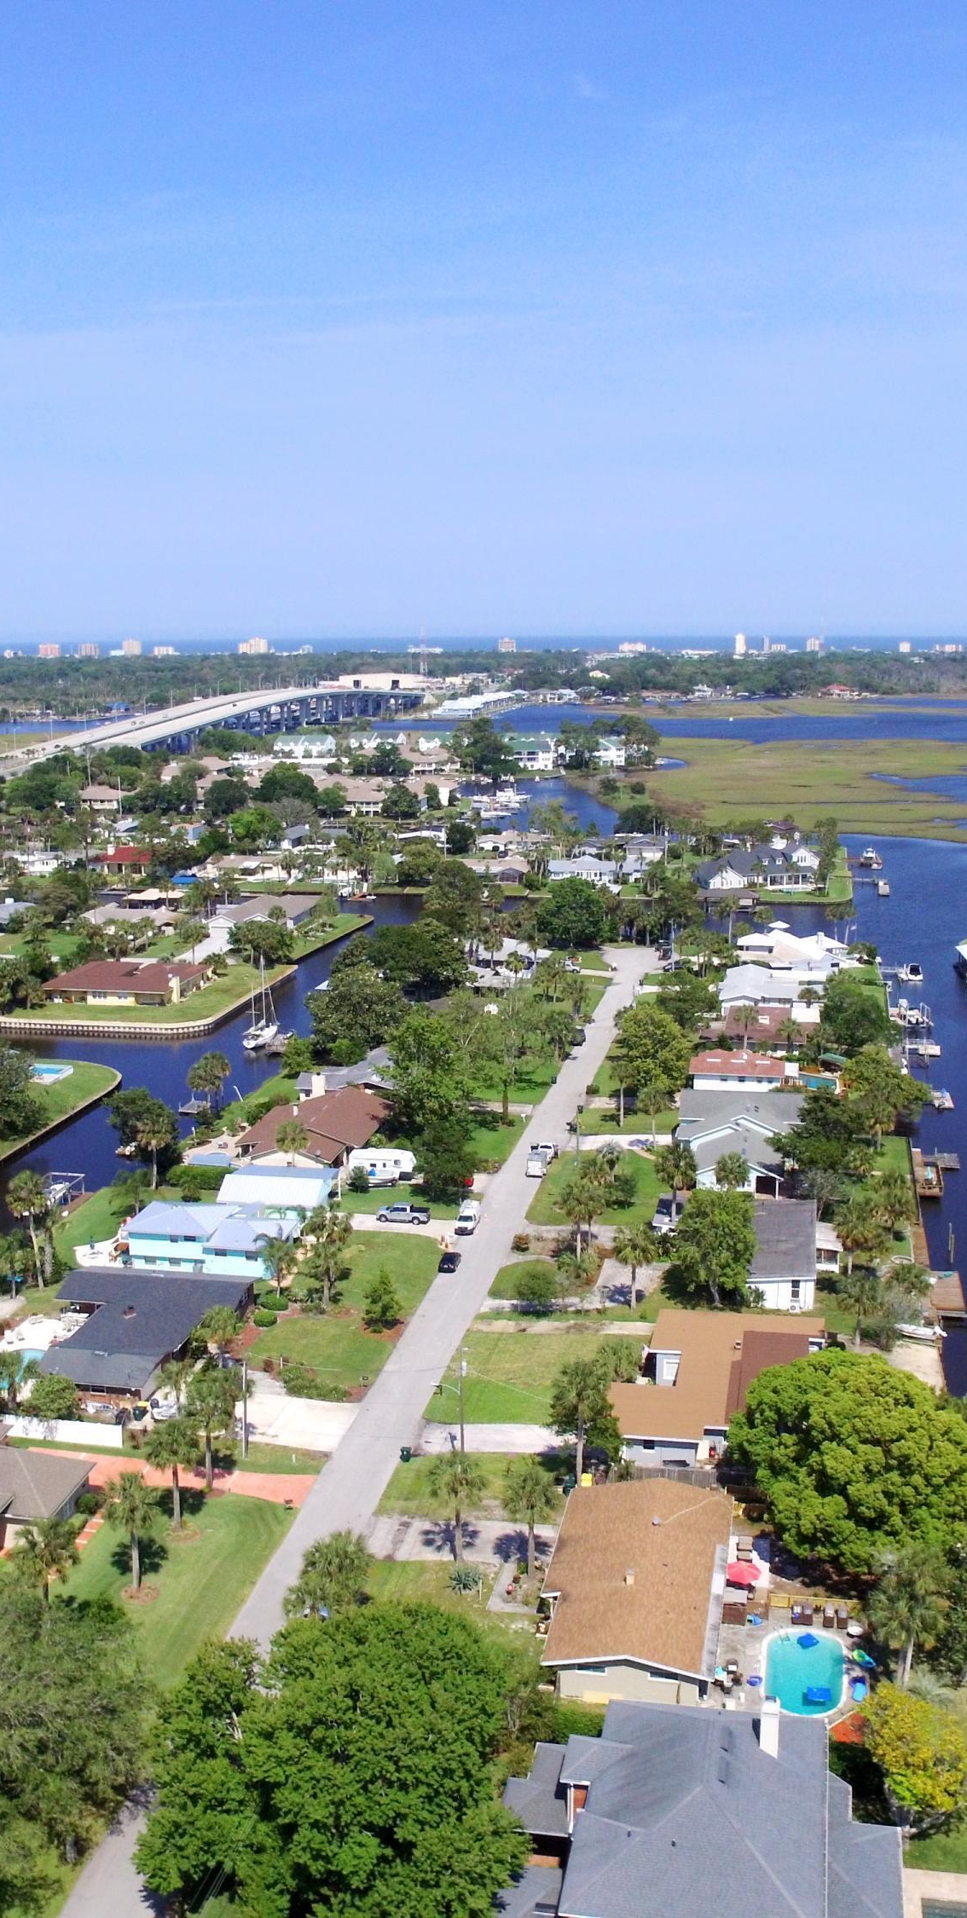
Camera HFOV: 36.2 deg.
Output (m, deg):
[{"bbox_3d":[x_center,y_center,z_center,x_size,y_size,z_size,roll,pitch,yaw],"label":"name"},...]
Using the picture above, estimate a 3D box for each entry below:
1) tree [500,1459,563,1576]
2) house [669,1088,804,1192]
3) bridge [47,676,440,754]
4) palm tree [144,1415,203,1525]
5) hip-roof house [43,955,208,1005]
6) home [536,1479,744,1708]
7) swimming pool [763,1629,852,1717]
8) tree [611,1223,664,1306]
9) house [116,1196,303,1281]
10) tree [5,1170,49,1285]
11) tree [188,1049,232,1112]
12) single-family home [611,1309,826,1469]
[{"bbox_3d":[3.219,37.697,99.130,4.131,8.230,4.131,0,12,2],"label":"tree"},{"bbox_3d":[32.260,22.230,184.601,15.709,5.200,29.919,2,12,12],"label":"house"},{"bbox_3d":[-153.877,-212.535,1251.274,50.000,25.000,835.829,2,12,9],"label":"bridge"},{"bbox_3d":[-22.009,36.670,104.688,4.134,8.212,4.134,-3,13,-13],"label":"palm tree"},{"bbox_3d":[-65.678,3.759,274.793,24.037,5.000,21.317,2,12,11],"label":"hip-roof house"},{"bbox_3d":[10.689,41.218,98.024,11.136,4.400,19.668,2,12,11],"label":"home"},{"bbox_3d":[19.736,44.063,90.342,5.400,1.100,8.100,2,13,12],"label":"swimming pool"},{"bbox_3d":[14.863,29.577,142.140,4.929,8.739,4.929,0,12,0],"label":"tree"},{"bbox_3d":[-27.876,28.446,151.272,16.200,5.800,10.200,2,13,12],"label":"house"},{"bbox_3d":[-45.216,26.953,147.055,4.326,12.588,4.326,0,12,0],"label":"tree"},{"bbox_3d":[-37.333,16.892,202.077,6.189,9.245,6.189,0,12,0],"label":"tree"},{"bbox_3d":[19.680,34.853,121.934,16.800,3.900,23.000,2,13,12],"label":"single-family home"}]

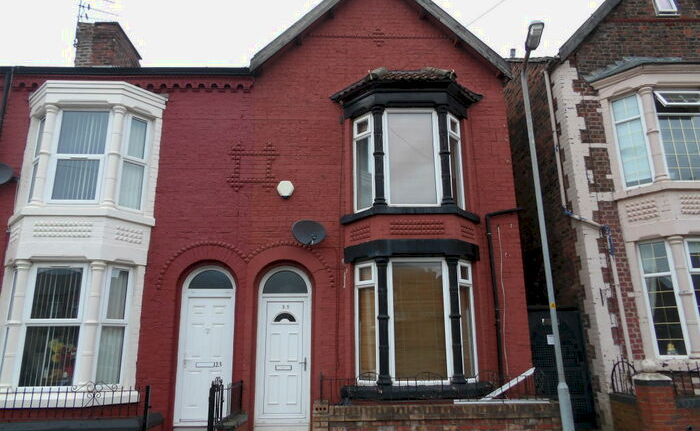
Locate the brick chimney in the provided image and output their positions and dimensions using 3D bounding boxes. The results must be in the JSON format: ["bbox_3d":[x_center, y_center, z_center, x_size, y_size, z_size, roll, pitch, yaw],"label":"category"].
[{"bbox_3d":[-6.613,-4.133,13.342,1.064,1.500,1.650,0,-15,-2],"label":"brick chimney"}]

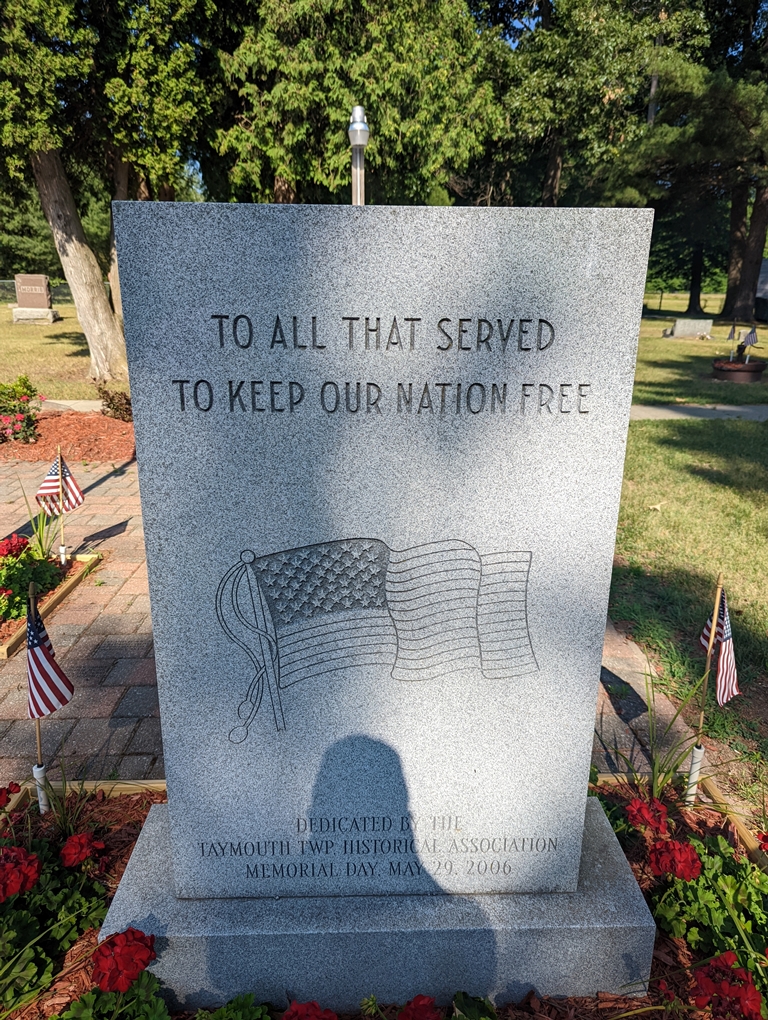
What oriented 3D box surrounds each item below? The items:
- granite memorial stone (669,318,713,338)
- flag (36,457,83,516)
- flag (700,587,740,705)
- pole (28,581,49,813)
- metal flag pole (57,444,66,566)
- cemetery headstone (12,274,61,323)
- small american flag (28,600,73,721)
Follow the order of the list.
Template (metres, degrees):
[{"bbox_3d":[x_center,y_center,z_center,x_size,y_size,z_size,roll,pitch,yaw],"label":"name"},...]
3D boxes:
[{"bbox_3d":[8.930,-5.254,20.500,1.050,0.500,0.270,1,17,0],"label":"granite memorial stone"},{"bbox_3d":[-1.596,-0.114,3.482,0.240,0.290,0.110,-3,18,-11],"label":"flag"},{"bbox_3d":[0.871,0.362,1.843,0.100,0.315,0.090,8,19,22],"label":"flag"},{"bbox_3d":[-0.885,0.495,1.817,0.034,0.661,0.034,4,15,0],"label":"pole"},{"bbox_3d":[-1.587,-0.017,3.488,0.034,0.610,0.034,5,15,0],"label":"metal flag pole"},{"bbox_3d":[-9.391,-5.696,19.100,1.070,1.200,0.400,2,17,3],"label":"cemetery headstone"},{"bbox_3d":[-0.832,0.379,1.768,0.118,0.300,0.090,-6,19,-22],"label":"small american flag"}]

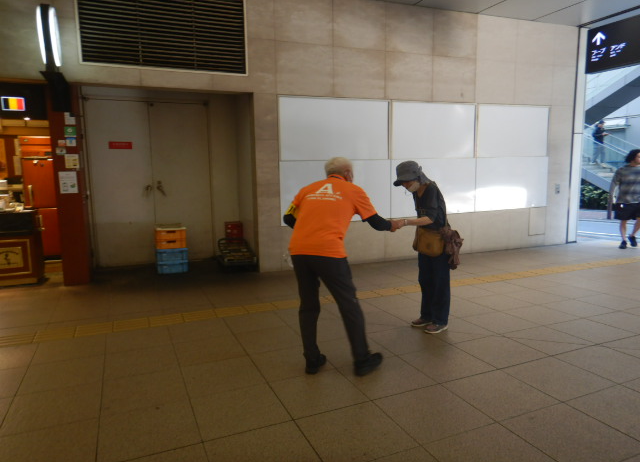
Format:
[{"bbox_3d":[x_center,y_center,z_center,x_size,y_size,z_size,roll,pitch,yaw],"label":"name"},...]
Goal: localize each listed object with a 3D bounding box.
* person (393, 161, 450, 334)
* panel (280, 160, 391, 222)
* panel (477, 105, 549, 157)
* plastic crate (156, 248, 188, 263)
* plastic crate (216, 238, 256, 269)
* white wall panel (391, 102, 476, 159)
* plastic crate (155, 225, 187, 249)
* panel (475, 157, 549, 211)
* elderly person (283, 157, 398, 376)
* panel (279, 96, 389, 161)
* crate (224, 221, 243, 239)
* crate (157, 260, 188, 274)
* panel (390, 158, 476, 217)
[{"bbox_3d":[0.855,0.131,3.730,0.500,1.420,0.450,-5,7,-29],"label":"person"},{"bbox_3d":[0.288,-0.575,6.491,1.770,0.908,0.040,-4,7,-23],"label":"panel"},{"bbox_3d":[3.385,-1.711,7.691,1.677,0.858,0.040,-4,7,-23],"label":"panel"},{"bbox_3d":[-2.220,0.338,6.667,0.430,0.180,0.420,-4,7,-23],"label":"plastic crate"},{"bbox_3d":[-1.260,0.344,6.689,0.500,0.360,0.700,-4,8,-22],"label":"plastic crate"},{"bbox_3d":[1.863,-1.607,7.120,1.680,0.885,0.040,-4,8,-22],"label":"white wall panel"},{"bbox_3d":[-2.216,0.094,6.643,0.420,0.320,0.420,-4,7,-23],"label":"plastic crate"},{"bbox_3d":[3.418,-0.838,7.796,1.683,0.903,0.040,-4,7,-23],"label":"panel"},{"bbox_3d":[0.170,0.200,3.280,0.640,1.480,0.720,3,8,33],"label":"elderly person"},{"bbox_3d":[0.260,-1.478,6.456,1.720,0.885,0.040,-4,8,-22],"label":"panel"},{"bbox_3d":[-1.406,-0.010,7.133,0.280,0.290,0.340,-4,8,-22],"label":"crate"},{"bbox_3d":[-2.162,0.487,6.498,0.400,0.190,0.500,-4,8,-22],"label":"crate"},{"bbox_3d":[1.877,-0.709,7.154,1.664,0.908,0.040,-4,7,-23],"label":"panel"}]

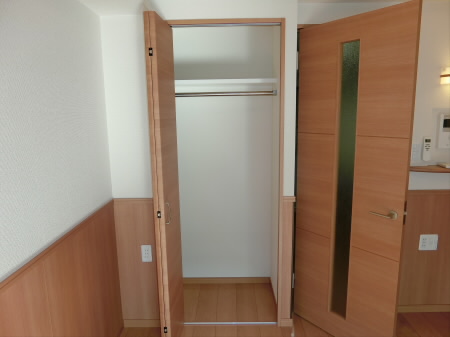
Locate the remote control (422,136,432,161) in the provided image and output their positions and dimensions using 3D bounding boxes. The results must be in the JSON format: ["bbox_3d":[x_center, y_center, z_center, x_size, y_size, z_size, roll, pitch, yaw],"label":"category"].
[{"bbox_3d":[1.318,-0.123,2.118,0.050,0.158,0.022,-1,9,0],"label":"remote control"}]

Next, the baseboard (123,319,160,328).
[{"bbox_3d":[-0.544,1.051,2.191,0.276,0.060,0.014,-1,9,0],"label":"baseboard"}]

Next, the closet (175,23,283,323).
[{"bbox_3d":[-0.003,0.071,2.312,0.725,1.940,0.580,-1,9,0],"label":"closet"}]

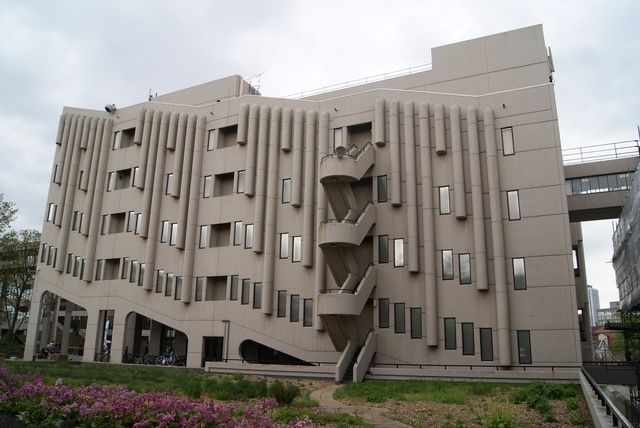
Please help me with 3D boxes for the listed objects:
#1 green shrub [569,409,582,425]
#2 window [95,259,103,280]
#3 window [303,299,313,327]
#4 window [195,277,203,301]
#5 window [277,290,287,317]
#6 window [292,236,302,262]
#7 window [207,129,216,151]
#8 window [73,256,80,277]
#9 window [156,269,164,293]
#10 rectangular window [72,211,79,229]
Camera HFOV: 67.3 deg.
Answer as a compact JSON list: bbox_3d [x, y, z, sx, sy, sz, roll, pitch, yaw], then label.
[{"bbox_3d":[5.425,4.300,10.200,0.310,0.340,0.310,-5,-15,25],"label":"green shrub"},{"bbox_3d":[-17.628,4.521,38.372,0.605,1.650,0.120,-6,-16,25],"label":"window"},{"bbox_3d":[-0.713,5.982,29.204,0.590,1.660,0.130,-6,-16,26],"label":"window"},{"bbox_3d":[-8.889,5.606,35.652,0.610,1.719,0.150,-5,-14,26],"label":"window"},{"bbox_3d":[-2.374,5.710,30.411,0.605,1.650,0.120,-6,-16,25],"label":"window"},{"bbox_3d":[-1.478,2.242,30.608,0.590,1.660,0.130,-6,-16,26],"label":"window"},{"bbox_3d":[-8.145,-5.538,36.126,0.590,1.660,0.130,-6,-16,26],"label":"window"},{"bbox_3d":[-19.616,4.278,38.746,0.570,1.630,0.150,-5,-15,25],"label":"window"},{"bbox_3d":[-12.424,5.294,37.510,0.610,1.719,0.150,-5,-14,26],"label":"window"},{"bbox_3d":[-20.351,0.614,40.054,0.570,1.630,0.150,-5,-15,25],"label":"rectangular window"}]

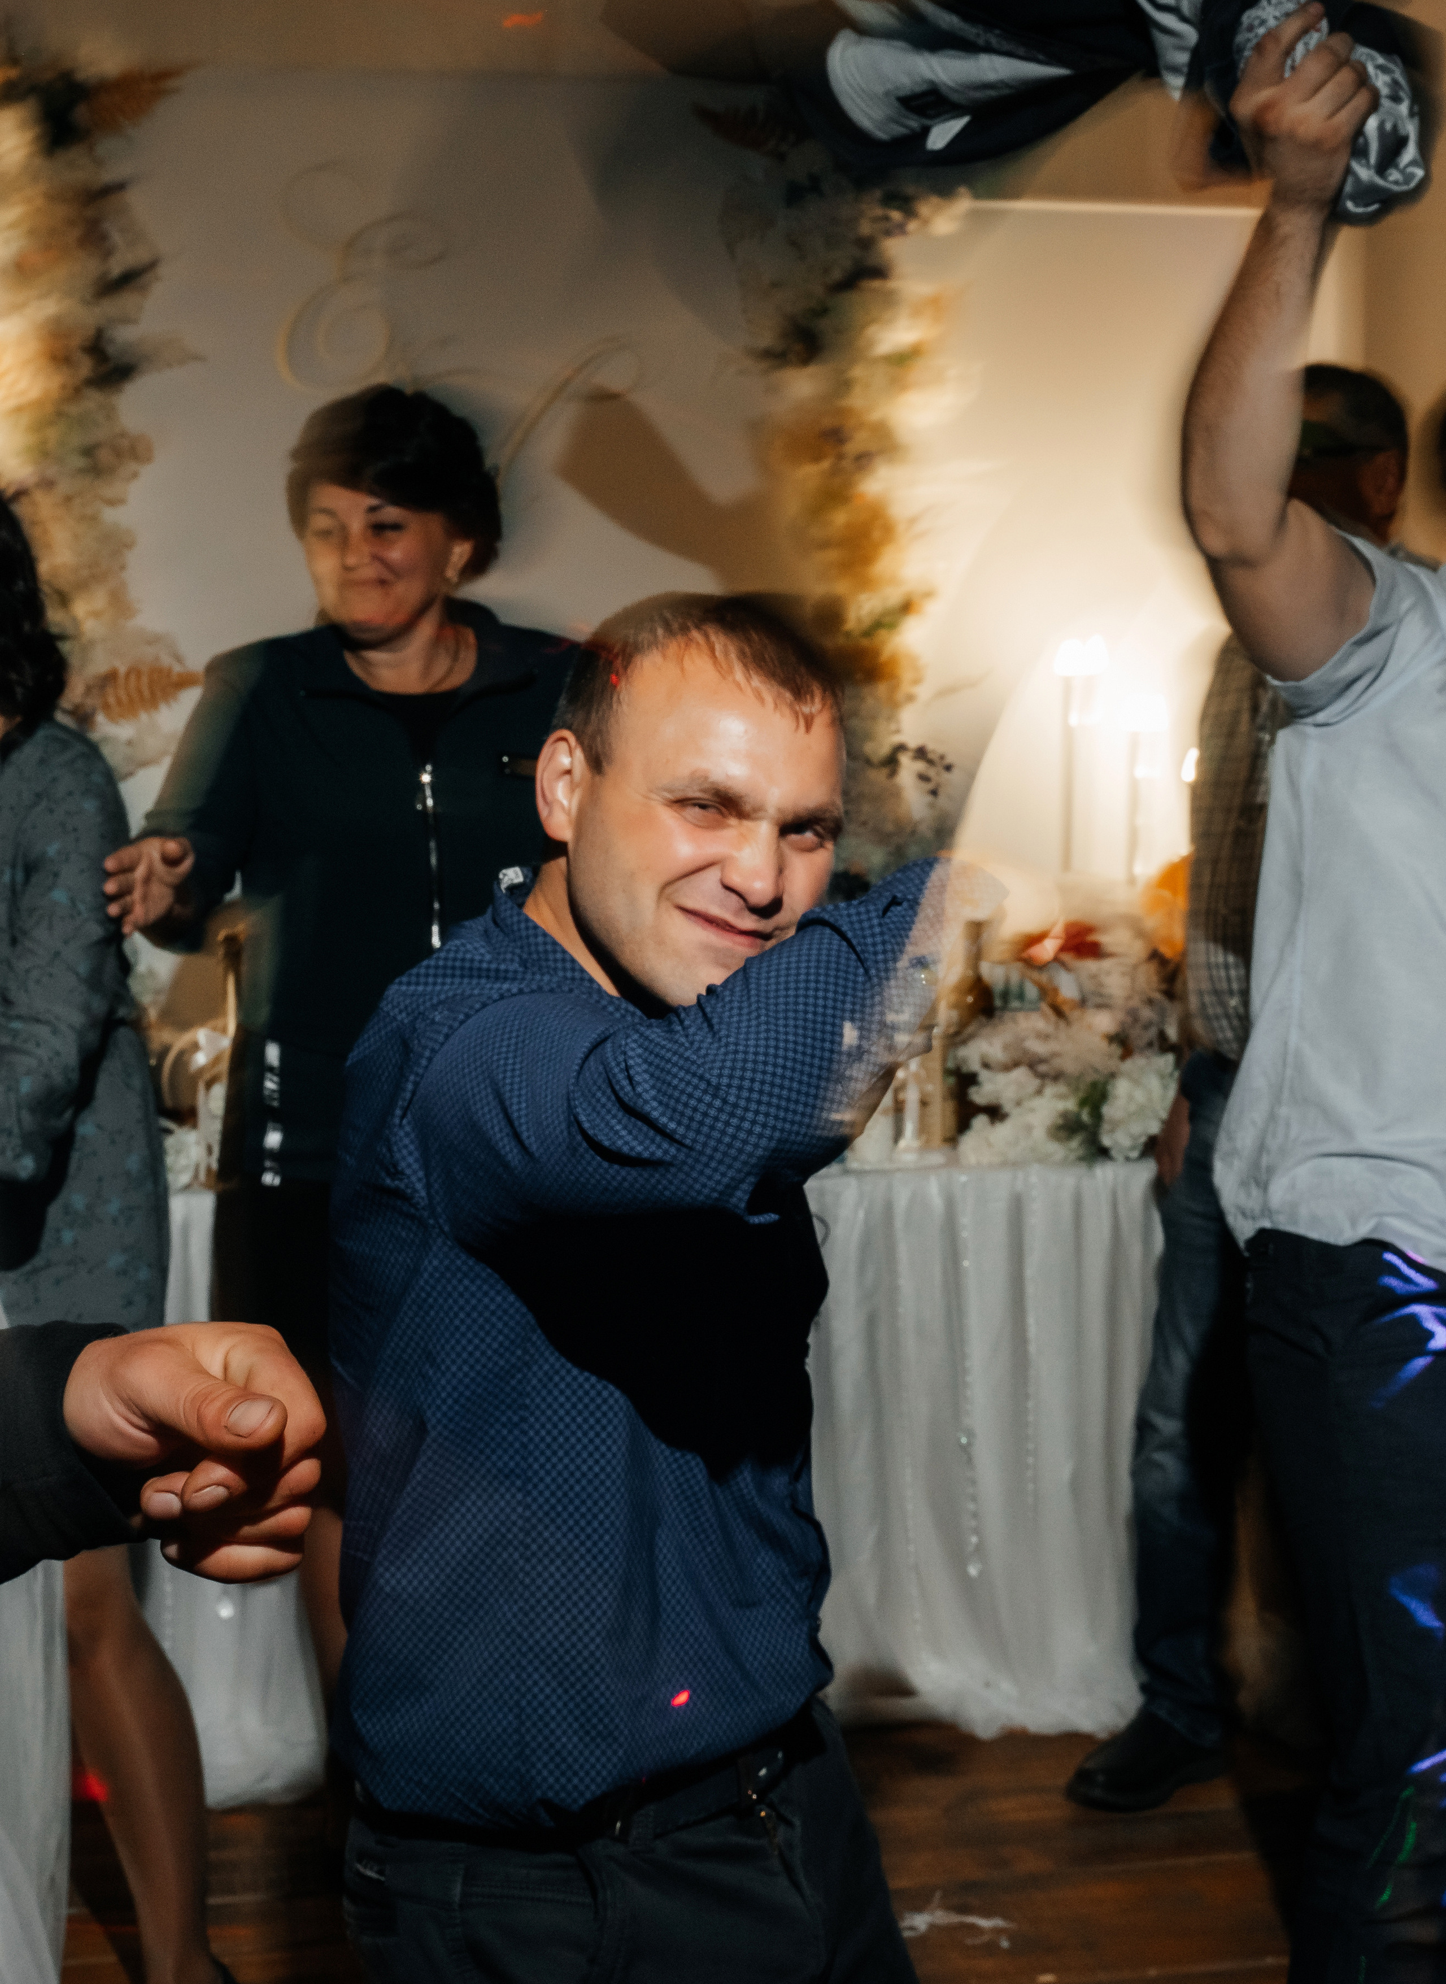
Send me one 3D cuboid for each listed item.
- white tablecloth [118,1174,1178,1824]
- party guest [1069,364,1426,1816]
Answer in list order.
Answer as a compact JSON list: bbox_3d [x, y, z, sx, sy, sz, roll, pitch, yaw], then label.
[{"bbox_3d":[-0.128,0.577,3.038,1.290,0.760,0.720,-1,6,-8],"label":"white tablecloth"},{"bbox_3d":[0.710,0.117,2.664,0.440,1.740,0.540,-5,7,-40],"label":"party guest"}]

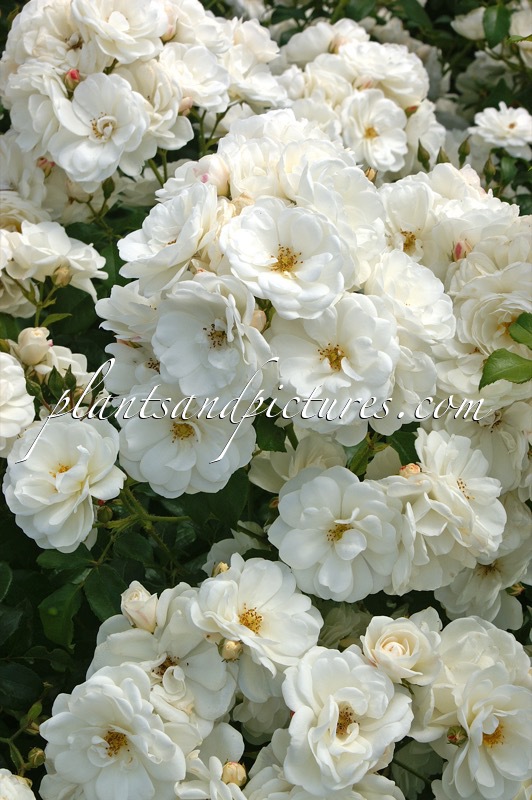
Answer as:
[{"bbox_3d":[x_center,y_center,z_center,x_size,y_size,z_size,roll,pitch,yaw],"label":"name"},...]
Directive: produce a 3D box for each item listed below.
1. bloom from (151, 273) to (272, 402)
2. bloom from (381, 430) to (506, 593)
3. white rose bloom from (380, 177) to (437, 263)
[{"bbox_3d":[-0.029,-0.033,1.060,0.066,0.069,0.042,0,3,-18],"label":"bloom"},{"bbox_3d":[0.101,0.064,1.140,0.075,0.085,0.060,-14,-8,-27],"label":"bloom"},{"bbox_3d":[0.095,-0.117,1.330,0.048,0.060,0.045,-2,-14,-3],"label":"white rose bloom"}]

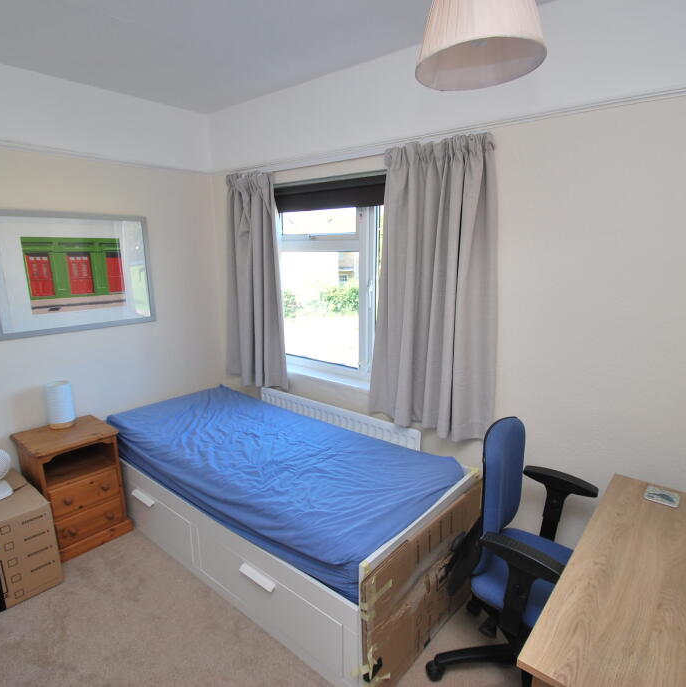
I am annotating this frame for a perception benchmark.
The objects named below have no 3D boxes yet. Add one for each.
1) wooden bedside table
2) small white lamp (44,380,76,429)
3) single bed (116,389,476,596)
[{"bbox_3d":[-1.517,0.793,2.392,0.385,0.614,0.405,10,16,38],"label":"wooden bedside table"},{"bbox_3d":[-1.605,0.348,2.419,0.132,0.240,0.132,10,16,38],"label":"small white lamp"},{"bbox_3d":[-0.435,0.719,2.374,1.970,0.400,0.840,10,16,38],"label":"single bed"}]

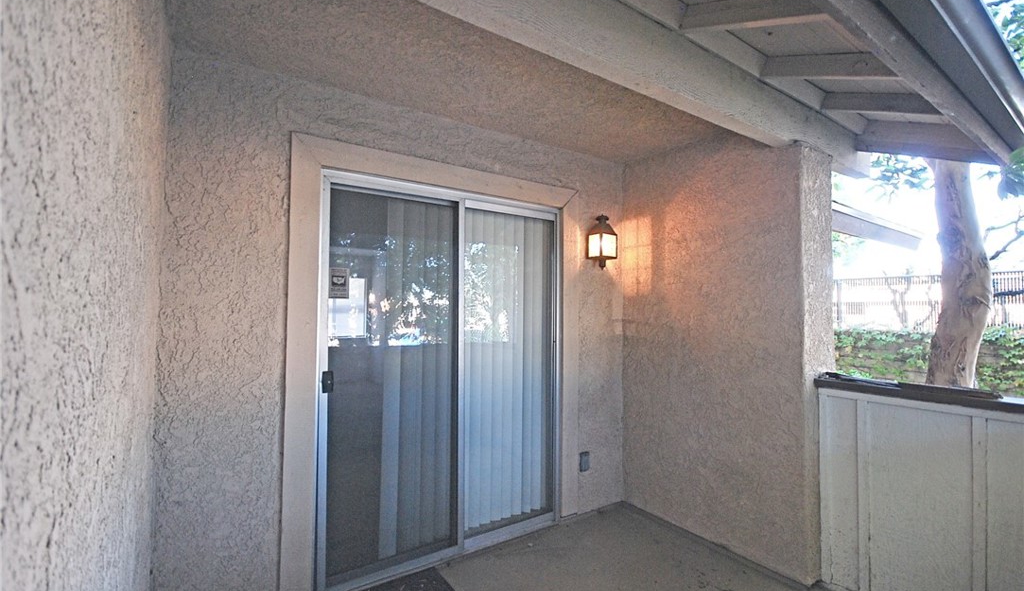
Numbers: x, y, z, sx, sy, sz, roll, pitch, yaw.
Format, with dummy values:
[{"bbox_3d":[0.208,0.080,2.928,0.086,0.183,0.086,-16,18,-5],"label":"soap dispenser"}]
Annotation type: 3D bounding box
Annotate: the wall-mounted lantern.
[{"bbox_3d":[0.617,-0.364,2.935,0.150,0.387,0.167,2,-3,-32],"label":"wall-mounted lantern"}]

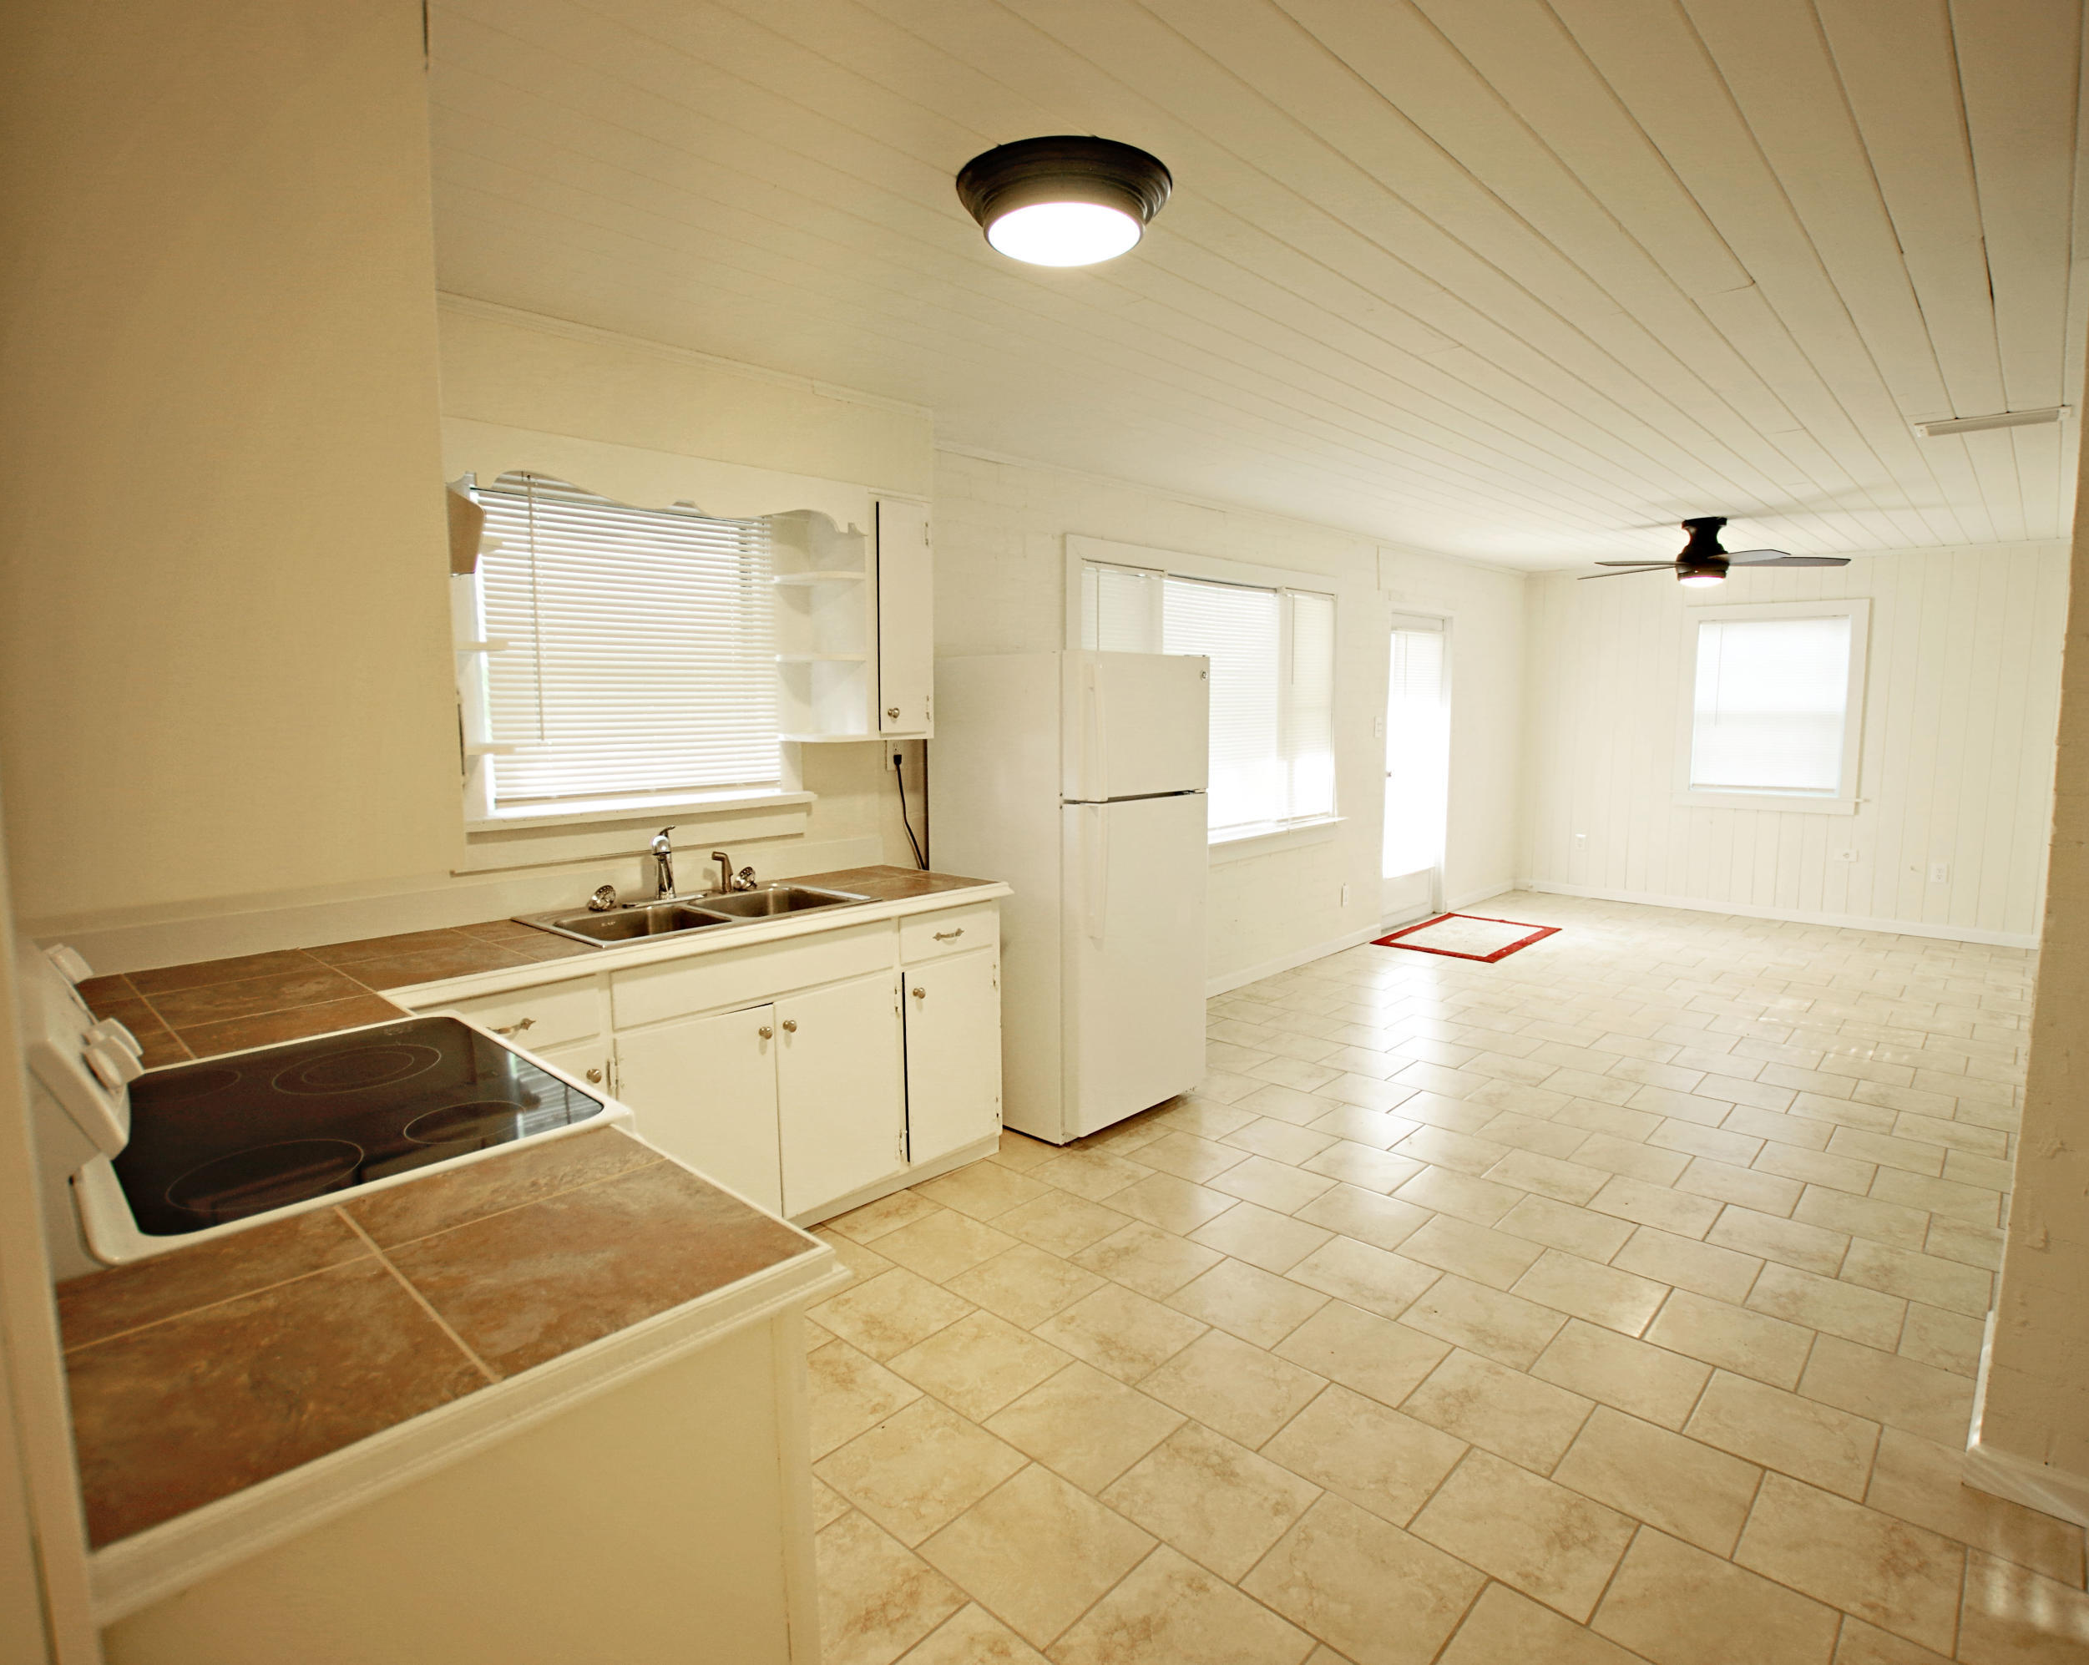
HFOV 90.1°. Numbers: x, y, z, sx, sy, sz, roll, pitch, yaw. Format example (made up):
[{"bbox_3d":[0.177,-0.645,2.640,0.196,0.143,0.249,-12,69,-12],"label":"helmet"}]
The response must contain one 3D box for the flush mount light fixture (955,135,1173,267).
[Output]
[{"bbox_3d":[0.037,-1.109,1.871,0.383,0.100,0.383,-1,7,0],"label":"flush mount light fixture"}]

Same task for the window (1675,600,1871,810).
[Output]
[{"bbox_3d":[4.833,-0.839,6.963,1.015,1.378,0.080,6,10,43],"label":"window"}]

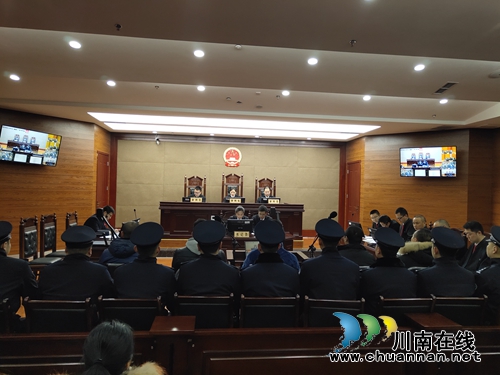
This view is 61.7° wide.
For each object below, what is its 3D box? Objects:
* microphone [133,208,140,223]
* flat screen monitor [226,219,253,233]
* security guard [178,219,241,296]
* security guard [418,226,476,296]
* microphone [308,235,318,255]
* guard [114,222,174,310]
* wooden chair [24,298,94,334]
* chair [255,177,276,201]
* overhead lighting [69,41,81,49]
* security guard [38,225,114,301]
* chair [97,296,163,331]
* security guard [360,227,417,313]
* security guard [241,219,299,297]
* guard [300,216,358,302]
[{"bbox_3d":[-2.104,0.568,7.800,0.140,0.340,0.100,1,0,10],"label":"microphone"},{"bbox_3d":[-0.175,0.771,7.900,0.480,0.340,0.170,1,0,-7],"label":"flat screen monitor"},{"bbox_3d":[-0.350,0.943,3.569,0.530,1.350,0.780,1,0,-6],"label":"security guard"},{"bbox_3d":[1.633,0.994,3.789,0.500,1.330,0.780,1,0,-6],"label":"security guard"},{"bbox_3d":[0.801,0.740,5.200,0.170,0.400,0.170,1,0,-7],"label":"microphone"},{"bbox_3d":[-0.854,0.940,3.519,0.520,1.335,0.780,1,0,-6],"label":"guard"},{"bbox_3d":[-1.434,1.250,3.300,0.480,0.880,0.520,1,0,-2],"label":"wooden chair"},{"bbox_3d":[0.432,0.526,11.450,0.620,1.560,0.620,1,0,-7],"label":"chair"},{"bbox_3d":[-2.151,-1.754,5.150,0.150,0.050,0.150,1,0,-6],"label":"overhead lighting"},{"bbox_3d":[-1.387,0.996,3.470,0.600,1.400,0.800,1,0,-3],"label":"security guard"},{"bbox_3d":[-0.909,1.185,3.349,0.480,0.840,0.540,1,0,-6],"label":"chair"},{"bbox_3d":[1.155,1.059,3.720,0.570,1.400,0.800,1,0,-10],"label":"security guard"},{"bbox_3d":[0.141,0.946,3.619,0.500,1.365,0.780,1,0,-6],"label":"security guard"},{"bbox_3d":[0.627,0.948,3.669,0.510,1.380,0.780,1,0,-6],"label":"guard"}]

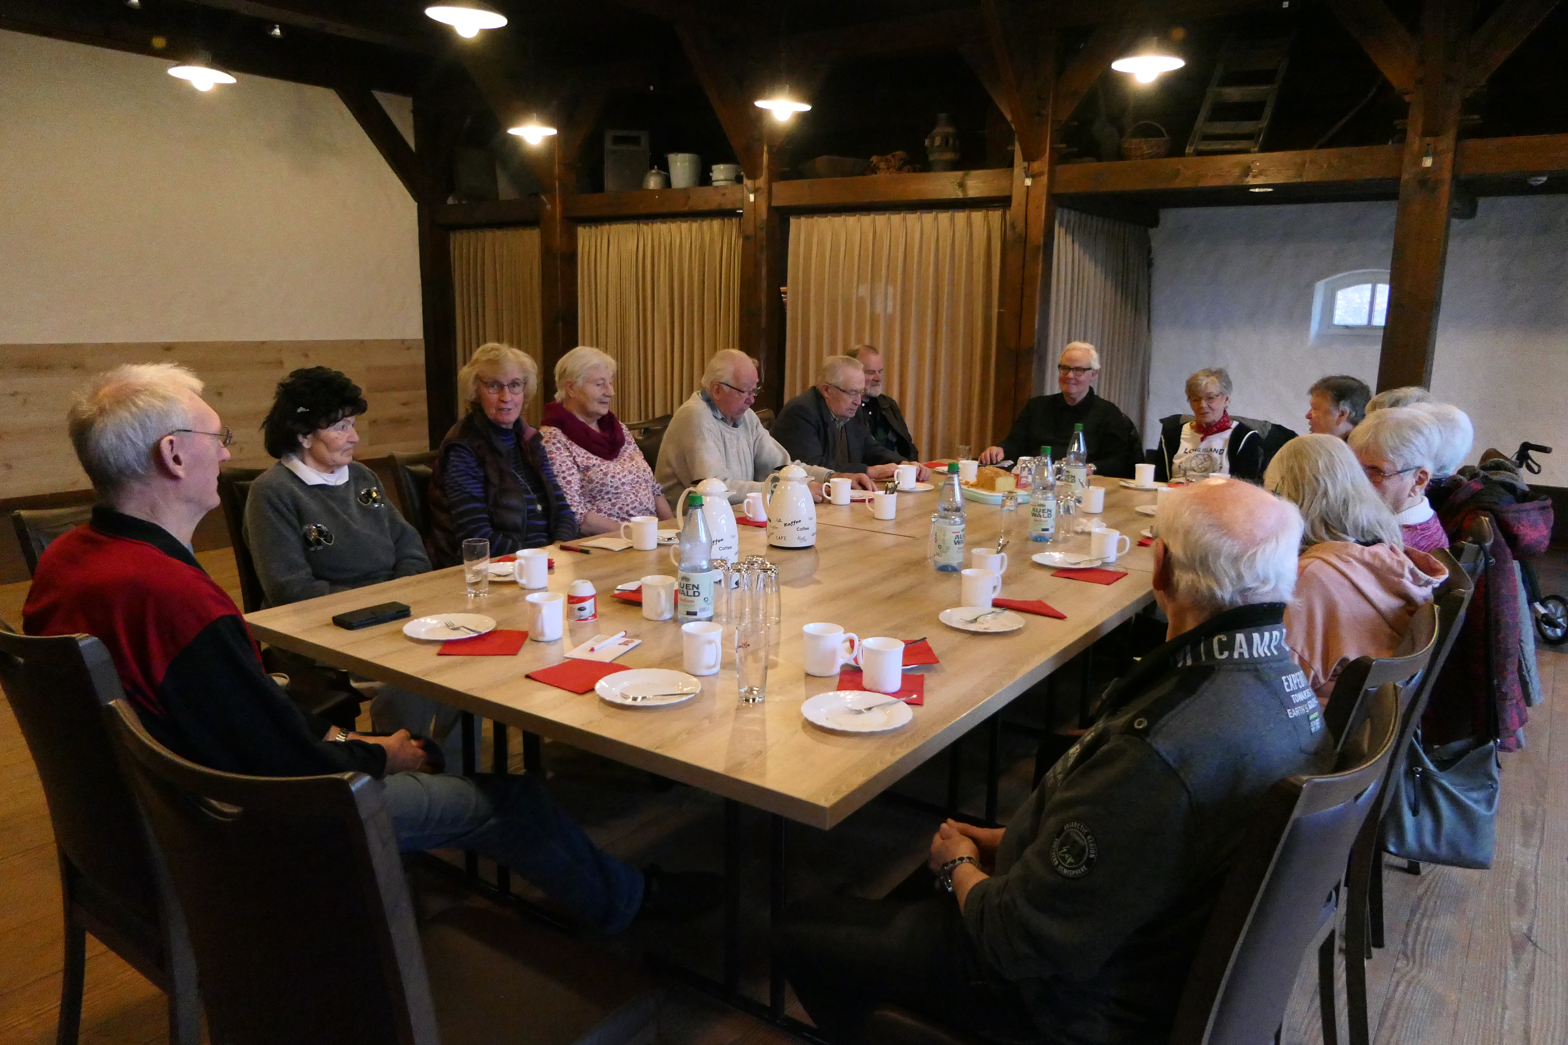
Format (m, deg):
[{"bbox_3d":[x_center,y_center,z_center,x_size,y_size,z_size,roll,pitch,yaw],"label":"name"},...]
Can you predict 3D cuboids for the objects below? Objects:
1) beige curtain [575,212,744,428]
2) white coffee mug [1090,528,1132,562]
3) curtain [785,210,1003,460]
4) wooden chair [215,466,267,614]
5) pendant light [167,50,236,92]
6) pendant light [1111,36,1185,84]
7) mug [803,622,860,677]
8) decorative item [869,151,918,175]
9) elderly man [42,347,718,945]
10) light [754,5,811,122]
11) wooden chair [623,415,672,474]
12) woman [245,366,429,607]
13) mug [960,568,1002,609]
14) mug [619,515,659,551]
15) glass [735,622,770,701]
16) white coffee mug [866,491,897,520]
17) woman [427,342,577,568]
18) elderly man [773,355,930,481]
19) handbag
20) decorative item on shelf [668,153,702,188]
[{"bbox_3d":[-0.792,-0.922,6.721,1.270,1.950,0.130,6,13,27],"label":"beige curtain"},{"bbox_3d":[0.916,0.062,2.926,0.110,0.088,0.079,4,12,17],"label":"white coffee mug"},{"bbox_3d":[0.619,-0.794,6.094,1.250,1.950,0.130,6,13,27],"label":"curtain"},{"bbox_3d":[-1.214,0.349,3.015,0.620,1.000,0.460,8,14,35],"label":"wooden chair"},{"bbox_3d":[-2.599,-2.016,4.679,0.275,0.165,0.275,9,14,35],"label":"pendant light"},{"bbox_3d":[1.477,-1.871,4.233,0.295,0.185,0.295,6,13,28],"label":"pendant light"},{"bbox_3d":[0.094,0.251,2.057,0.111,0.086,0.081,0,11,-3],"label":"mug"},{"bbox_3d":[0.657,-2.150,6.269,0.270,0.155,0.200,6,13,28],"label":"decorative item"},{"bbox_3d":[-0.622,0.376,2.040,1.200,1.350,0.560,-9,15,-42],"label":"elderly man"},{"bbox_3d":[-0.006,-2.182,4.969,0.275,0.524,0.275,0,12,0],"label":"light"},{"bbox_3d":[-0.390,0.108,4.311,0.580,1.005,0.460,9,14,35],"label":"wooden chair"},{"bbox_3d":[-1.090,0.232,2.864,0.760,1.270,0.490,9,15,38],"label":"woman"},{"bbox_3d":[0.480,0.162,2.513,0.111,0.086,0.081,-4,12,-21],"label":"mug"},{"bbox_3d":[-0.423,0.032,3.075,0.110,0.088,0.079,-2,12,-11],"label":"mug"},{"bbox_3d":[-0.056,0.259,1.940,0.061,0.132,0.061,1,11,0],"label":"glass"},{"bbox_3d":[0.336,-0.056,3.602,0.111,0.086,0.081,1,11,6],"label":"white coffee mug"},{"bbox_3d":[-0.744,0.129,3.267,0.740,1.340,0.500,8,14,35],"label":"woman"},{"bbox_3d":[0.335,-0.102,4.603,0.780,1.240,0.550,7,14,32],"label":"elderly man"},{"bbox_3d":[1.620,0.681,2.588,0.260,0.340,0.100,6,13,26],"label":"handbag"},{"bbox_3d":[-0.601,-2.115,6.291,0.200,0.210,0.200,1,11,0],"label":"decorative item on shelf"}]

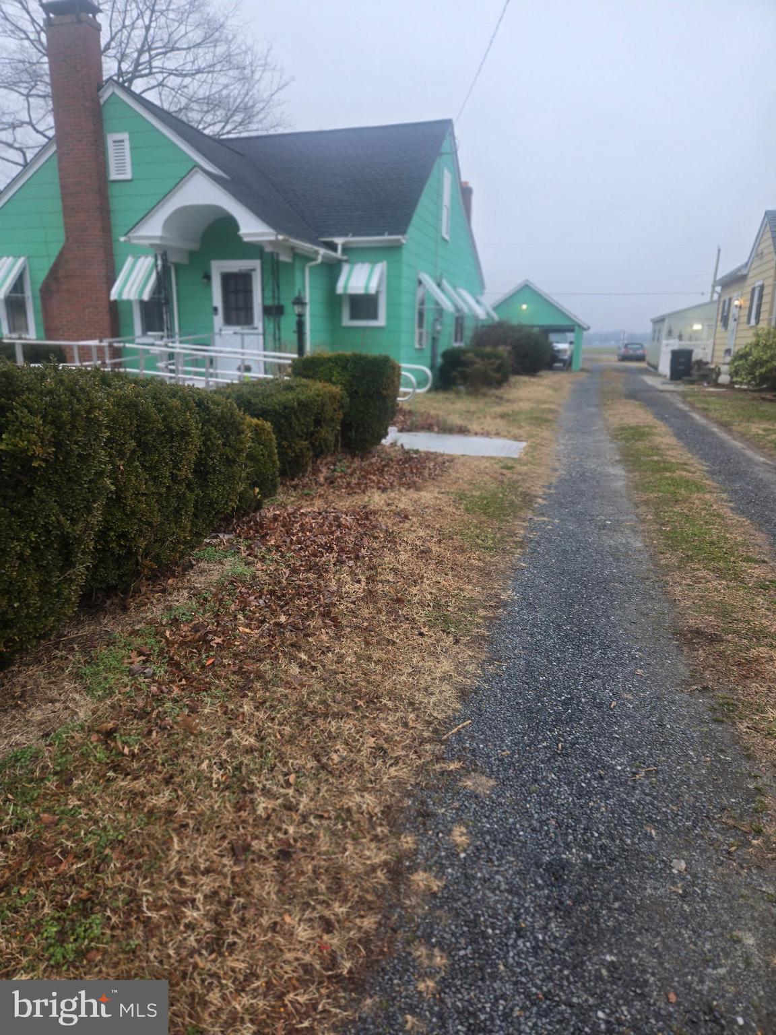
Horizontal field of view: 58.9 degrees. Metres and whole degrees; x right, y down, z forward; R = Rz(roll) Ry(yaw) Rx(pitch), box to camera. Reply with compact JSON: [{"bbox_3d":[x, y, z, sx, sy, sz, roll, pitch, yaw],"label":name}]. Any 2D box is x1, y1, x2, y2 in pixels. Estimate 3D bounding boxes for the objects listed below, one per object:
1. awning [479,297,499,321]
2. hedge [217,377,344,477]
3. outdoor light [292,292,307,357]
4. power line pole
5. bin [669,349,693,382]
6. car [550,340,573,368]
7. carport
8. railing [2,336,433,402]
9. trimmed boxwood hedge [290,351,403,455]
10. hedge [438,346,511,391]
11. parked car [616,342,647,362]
[{"bbox_3d":[3.246,-6.681,22.061,0.610,0.730,1.100,5,15,16],"label":"awning"},{"bbox_3d":[-1.014,-0.987,7.150,1.130,0.820,1.200,5,15,16],"label":"hedge"},{"bbox_3d":[-1.100,-1.941,8.725,0.210,1.821,0.210,5,15,16],"label":"outdoor light"},{"bbox_3d":[27.434,-17.978,58.167,0.260,9.378,0.260,5,15,16],"label":"power line pole"},{"bbox_3d":[10.700,-5.524,24.984,0.690,1.100,0.800,5,15,16],"label":"bin"},{"bbox_3d":[8.867,-8.841,36.507,1.920,1.850,5.000,5,15,16],"label":"car"},{"bbox_3d":[7.452,-9.925,35.933,6.120,4.196,6.400,5,15,16],"label":"carport"},{"bbox_3d":[-2.376,-2.262,10.856,6.500,1.300,2.850,5,15,16],"label":"railing"},{"bbox_3d":[-0.506,-1.427,8.334,1.110,1.040,1.000,5,15,16],"label":"trimmed boxwood hedge"},{"bbox_3d":[2.311,-3.945,18.082,1.450,1.080,1.900,5,15,16],"label":"hedge"},{"bbox_3d":[19.347,-13.164,54.629,1.720,1.450,4.400,4,15,11],"label":"parked car"}]

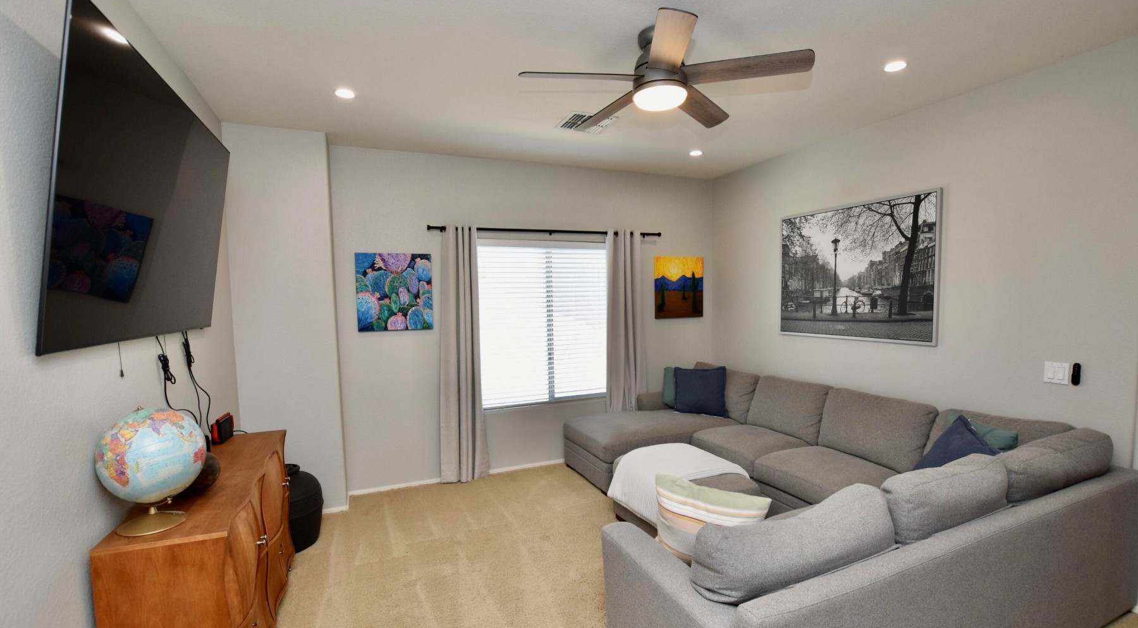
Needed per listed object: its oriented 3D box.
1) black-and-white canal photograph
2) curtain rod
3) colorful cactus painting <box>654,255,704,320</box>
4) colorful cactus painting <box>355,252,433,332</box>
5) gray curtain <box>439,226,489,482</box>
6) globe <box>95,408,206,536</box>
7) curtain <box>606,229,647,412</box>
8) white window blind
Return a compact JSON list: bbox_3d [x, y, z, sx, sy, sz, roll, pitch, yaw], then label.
[{"bbox_3d":[2.192,-0.319,3.714,0.035,1.033,1.286,-3,3,-24],"label":"black-and-white canal photograph"},{"bbox_3d":[-0.120,-0.735,4.282,2.230,0.065,0.080,-3,3,-23],"label":"curtain rod"},{"bbox_3d":[1.136,-0.269,4.900,0.600,0.624,0.035,-3,3,-23],"label":"colorful cactus painting"},{"bbox_3d":[-1.395,-0.173,3.818,0.570,0.618,0.035,-3,3,-23],"label":"colorful cactus painting"},{"bbox_3d":[-0.899,0.341,3.976,0.366,2.163,0.130,-3,3,-23],"label":"gray curtain"},{"bbox_3d":[-1.427,0.523,1.633,0.310,0.388,0.305,-3,3,-24],"label":"globe"},{"bbox_3d":[0.566,0.275,4.602,0.443,2.164,0.130,-3,3,-23],"label":"curtain"},{"bbox_3d":[-0.153,0.072,4.447,1.464,1.498,0.060,-3,3,-23],"label":"white window blind"}]

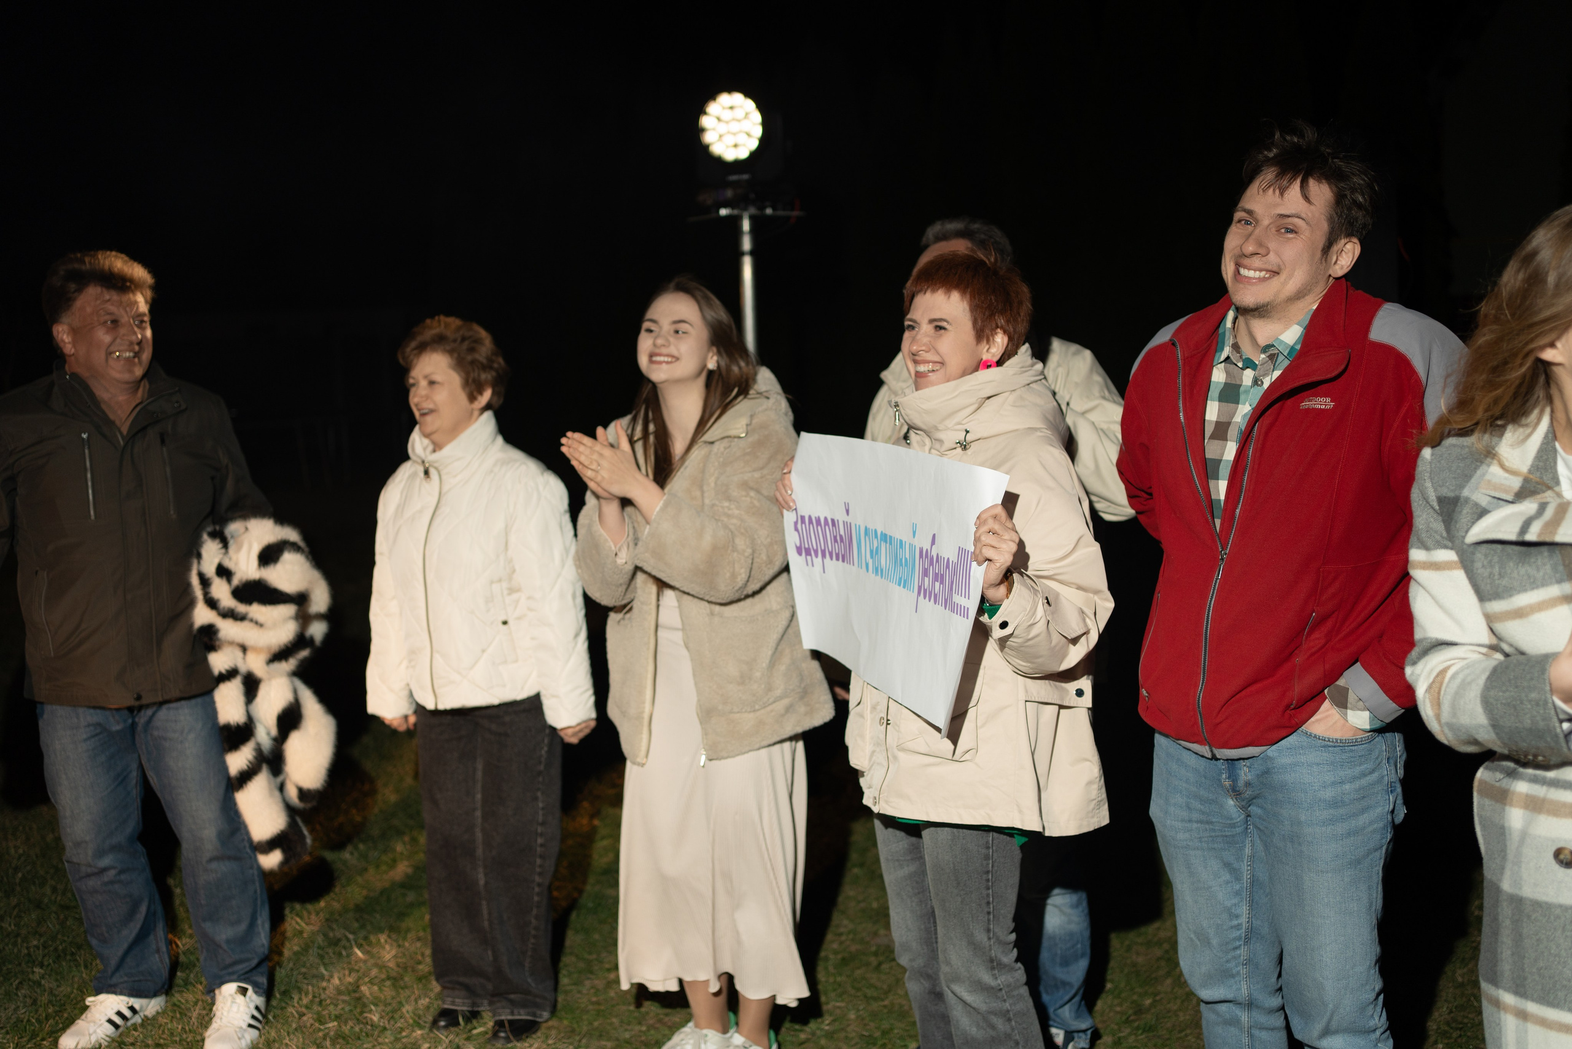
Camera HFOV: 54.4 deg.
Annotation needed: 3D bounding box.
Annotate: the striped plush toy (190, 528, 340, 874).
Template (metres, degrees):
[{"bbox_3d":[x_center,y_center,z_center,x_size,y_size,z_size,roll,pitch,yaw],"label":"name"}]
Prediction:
[{"bbox_3d":[-1.170,0.379,3.430,0.330,0.770,0.280,-3,6,-9],"label":"striped plush toy"}]

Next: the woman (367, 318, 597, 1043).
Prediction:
[{"bbox_3d":[-0.687,0.345,3.400,0.560,1.610,0.360,1,6,28],"label":"woman"}]

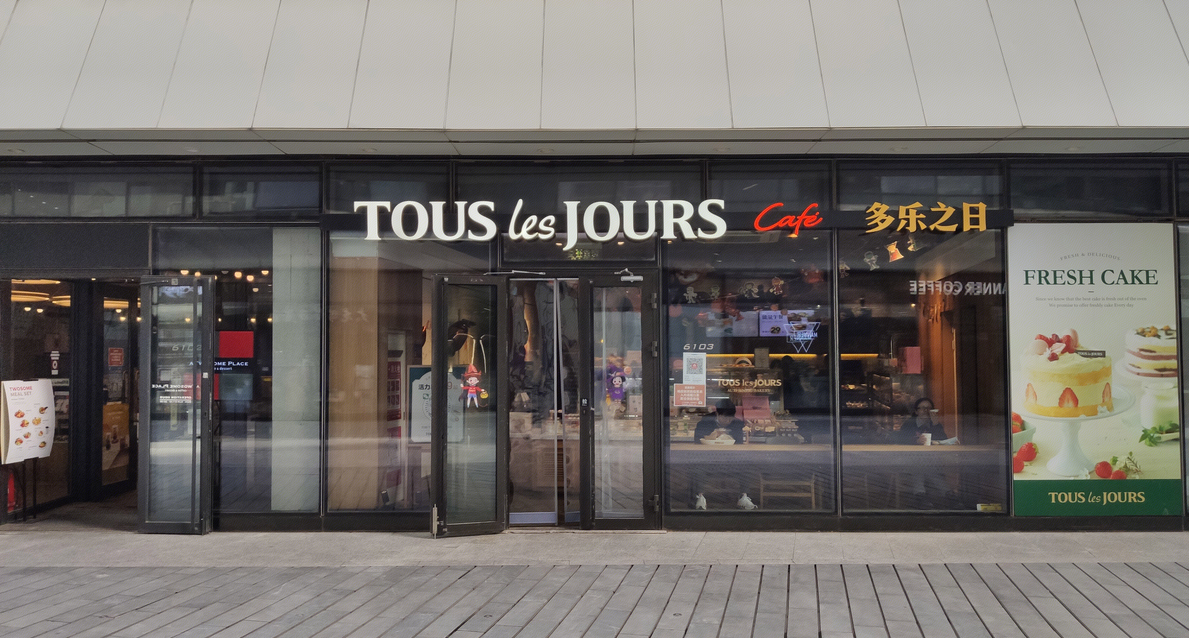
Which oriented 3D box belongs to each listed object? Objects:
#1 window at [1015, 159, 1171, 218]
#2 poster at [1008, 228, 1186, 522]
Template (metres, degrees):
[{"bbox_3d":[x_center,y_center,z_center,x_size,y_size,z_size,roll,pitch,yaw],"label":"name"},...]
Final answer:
[{"bbox_3d":[4.607,-1.206,8.278,1.472,0.528,0.080,0,-2,0],"label":"window"},{"bbox_3d":[4.600,0.457,8.217,1.551,2.680,0.030,0,-2,0],"label":"poster"}]

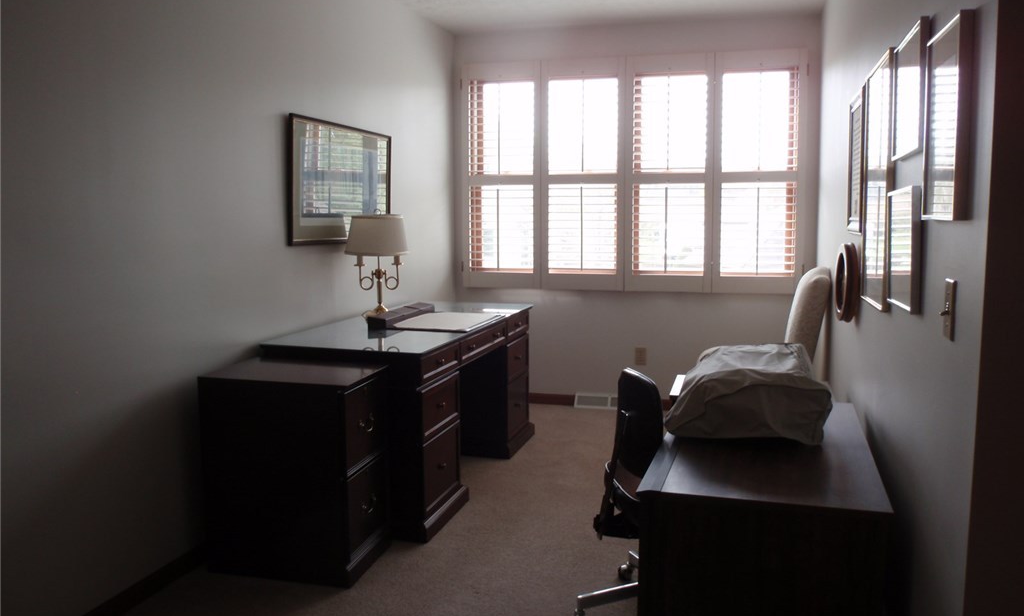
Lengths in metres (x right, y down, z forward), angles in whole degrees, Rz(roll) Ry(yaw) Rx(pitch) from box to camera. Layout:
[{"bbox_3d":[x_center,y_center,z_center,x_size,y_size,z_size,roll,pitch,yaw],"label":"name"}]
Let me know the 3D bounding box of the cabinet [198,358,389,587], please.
[{"bbox_3d":[-0.798,0.584,3.100,0.570,0.710,0.425,1,6,12],"label":"cabinet"}]

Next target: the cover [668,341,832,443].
[{"bbox_3d":[0.637,0.218,2.257,0.410,0.185,0.430,2,6,16],"label":"cover"}]

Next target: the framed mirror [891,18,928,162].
[{"bbox_3d":[0.937,-0.501,1.955,0.025,0.278,0.345,2,6,16],"label":"framed mirror"}]

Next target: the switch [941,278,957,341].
[{"bbox_3d":[0.812,0.002,1.543,0.020,0.112,0.070,2,6,16],"label":"switch"}]

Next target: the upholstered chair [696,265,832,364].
[{"bbox_3d":[1.153,0.329,3.909,0.620,1.050,0.600,2,6,16],"label":"upholstered chair"}]

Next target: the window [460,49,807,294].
[{"bbox_3d":[0.712,-0.857,5.357,2.190,1.490,0.090,2,6,16],"label":"window"}]

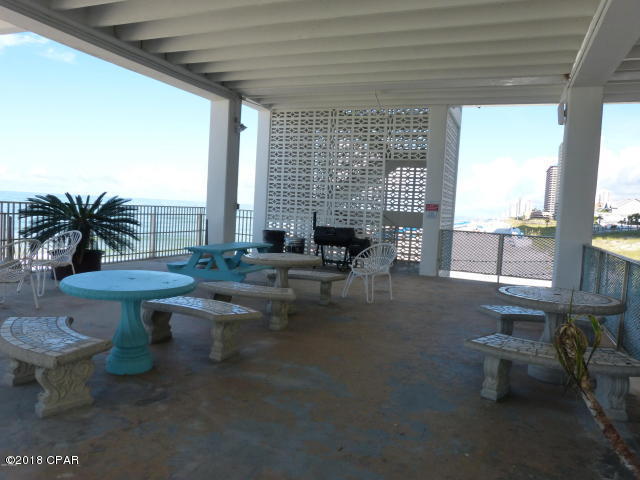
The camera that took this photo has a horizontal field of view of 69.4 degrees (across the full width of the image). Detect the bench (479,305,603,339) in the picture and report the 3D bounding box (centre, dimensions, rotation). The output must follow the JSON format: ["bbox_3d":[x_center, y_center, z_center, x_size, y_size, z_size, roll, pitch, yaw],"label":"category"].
[{"bbox_3d":[2.371,1.006,5.010,1.220,0.430,0.530,4,4,17],"label":"bench"}]

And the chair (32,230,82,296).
[{"bbox_3d":[-3.882,0.327,6.771,0.700,0.900,0.710,5,4,26],"label":"chair"}]

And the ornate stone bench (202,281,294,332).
[{"bbox_3d":[-0.853,0.796,5.649,1.230,0.430,0.550,4,4,16],"label":"ornate stone bench"}]

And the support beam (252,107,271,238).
[{"bbox_3d":[-1.465,-1.441,12.378,0.390,3.880,0.400,5,4,23],"label":"support beam"}]

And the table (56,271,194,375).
[{"bbox_3d":[-1.589,0.694,3.868,1.020,0.740,1.020,3,4,0],"label":"table"}]

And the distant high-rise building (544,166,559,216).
[{"bbox_3d":[292.393,-57.194,577.434,15.000,64.000,32.000,4,4,21],"label":"distant high-rise building"}]

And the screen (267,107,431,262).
[{"bbox_3d":[0.538,-1.262,11.396,4.090,3.860,0.140,5,4,23],"label":"screen"}]

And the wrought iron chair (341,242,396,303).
[{"bbox_3d":[0.864,0.520,7.569,0.700,0.900,0.710,7,5,43],"label":"wrought iron chair"}]

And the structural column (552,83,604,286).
[{"bbox_3d":[3.821,-0.525,6.883,0.400,3.330,0.400,5,4,23],"label":"structural column"}]

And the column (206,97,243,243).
[{"bbox_3d":[-2.224,-1.260,10.619,0.450,3.720,0.440,5,4,22],"label":"column"}]

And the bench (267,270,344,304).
[{"bbox_3d":[-0.265,0.710,7.074,1.240,0.420,0.500,4,4,17],"label":"bench"}]

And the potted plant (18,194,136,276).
[{"bbox_3d":[-4.141,-0.079,7.991,1.850,1.470,1.850,5,4,23],"label":"potted plant"}]

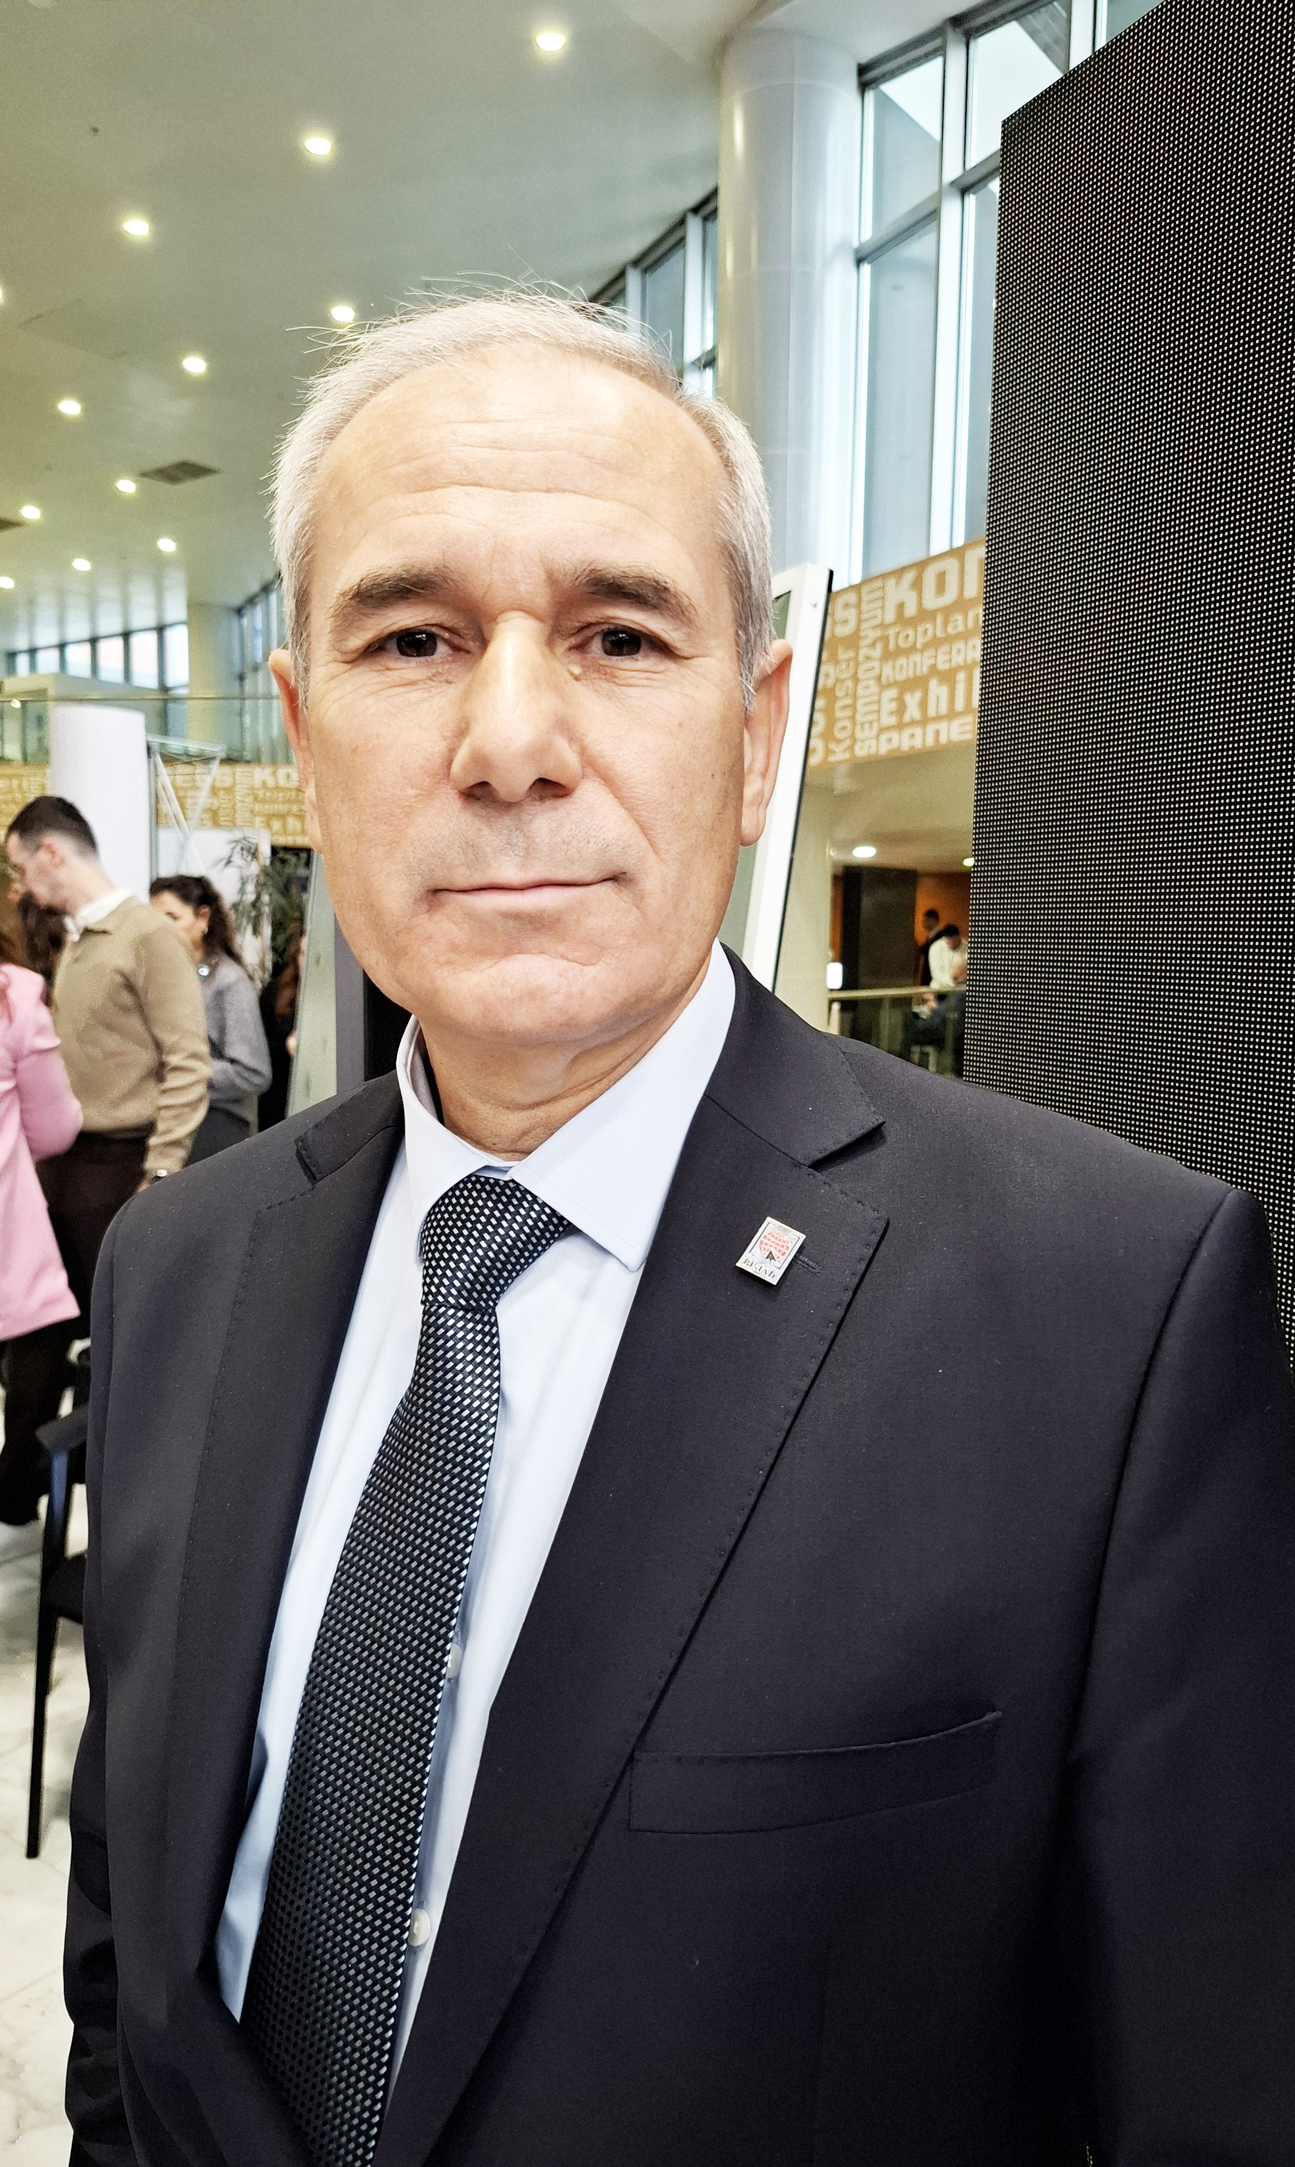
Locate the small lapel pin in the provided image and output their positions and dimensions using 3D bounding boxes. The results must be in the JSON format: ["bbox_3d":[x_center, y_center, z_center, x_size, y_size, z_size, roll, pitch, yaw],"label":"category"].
[{"bbox_3d":[0.044,0.060,0.515,0.015,0.022,0.003,30,-16,10],"label":"small lapel pin"}]

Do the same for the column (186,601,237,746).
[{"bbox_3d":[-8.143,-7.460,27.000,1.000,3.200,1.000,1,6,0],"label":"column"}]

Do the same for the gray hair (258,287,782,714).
[{"bbox_3d":[-0.046,-0.204,0.542,0.182,0.172,0.187,0,6,-5],"label":"gray hair"}]

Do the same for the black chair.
[{"bbox_3d":[-0.616,0.777,2.364,0.570,0.820,0.570,2,6,17],"label":"black chair"}]

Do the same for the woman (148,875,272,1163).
[{"bbox_3d":[-1.345,0.157,4.435,0.360,1.598,0.460,-1,6,-17],"label":"woman"}]

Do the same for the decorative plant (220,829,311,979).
[{"bbox_3d":[-1.427,-0.082,5.696,0.650,1.803,0.600,1,6,0],"label":"decorative plant"}]

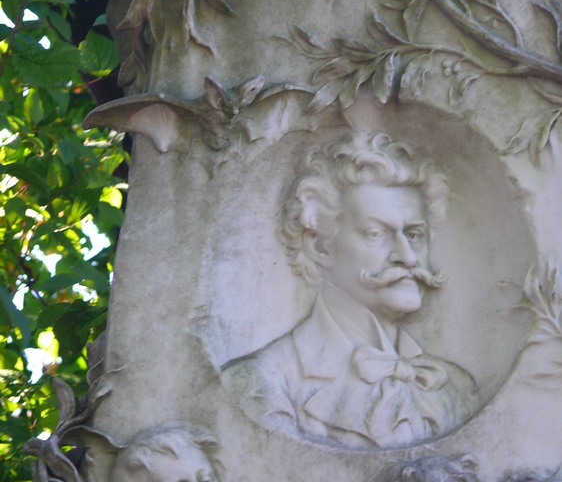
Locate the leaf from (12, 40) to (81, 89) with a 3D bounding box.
[{"bbox_3d":[-0.379,-0.285,7.900,0.110,0.070,0.050,0,-10,0],"label":"leaf"}]

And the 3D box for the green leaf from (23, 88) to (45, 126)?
[{"bbox_3d":[-0.405,-0.220,8.000,0.036,0.054,0.030,0,-10,0],"label":"green leaf"}]

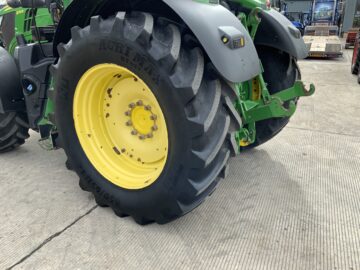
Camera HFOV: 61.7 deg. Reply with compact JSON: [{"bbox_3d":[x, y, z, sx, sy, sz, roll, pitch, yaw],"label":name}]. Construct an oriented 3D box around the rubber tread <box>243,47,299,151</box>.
[{"bbox_3d":[0.739,-0.723,4.455,1.890,1.840,0.640,11,22,32],"label":"rubber tread"}]

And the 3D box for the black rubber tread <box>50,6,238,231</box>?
[{"bbox_3d":[-0.395,-0.159,2.829,1.890,1.840,0.640,11,22,32],"label":"black rubber tread"}]

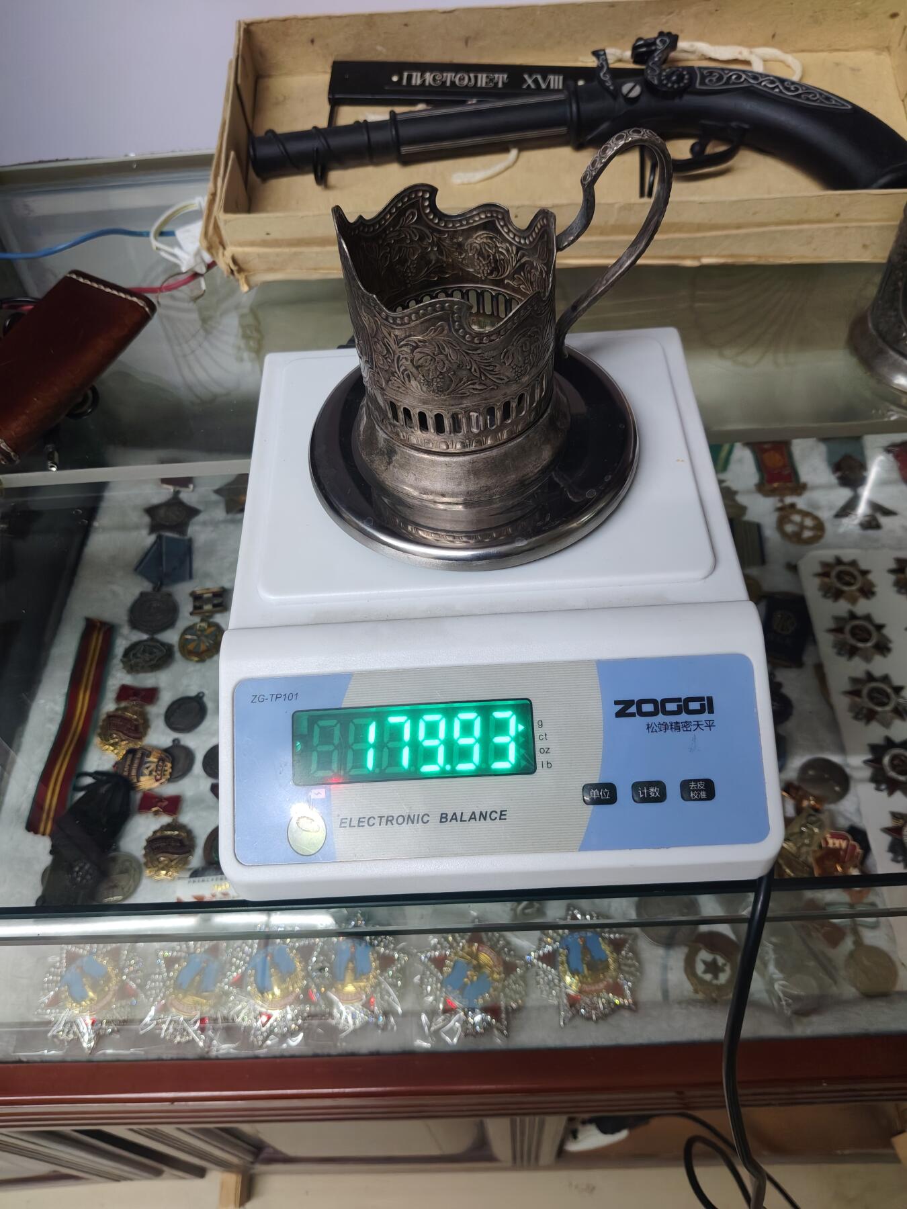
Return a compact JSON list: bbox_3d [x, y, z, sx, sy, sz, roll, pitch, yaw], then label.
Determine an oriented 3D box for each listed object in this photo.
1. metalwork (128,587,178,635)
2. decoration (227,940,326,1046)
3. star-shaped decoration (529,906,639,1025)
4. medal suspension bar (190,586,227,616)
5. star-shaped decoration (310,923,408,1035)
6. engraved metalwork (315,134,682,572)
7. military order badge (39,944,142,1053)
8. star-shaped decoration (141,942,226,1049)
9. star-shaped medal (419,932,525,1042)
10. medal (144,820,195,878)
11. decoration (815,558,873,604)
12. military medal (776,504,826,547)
[{"bbox_3d":[-0.225,0.006,0.681,0.038,0.004,0.042,-6,54,0],"label":"metalwork"},{"bbox_3d":[-0.109,0.231,0.552,0.071,0.010,0.068,-17,57,-7],"label":"decoration"},{"bbox_3d":[0.075,0.203,0.516,0.064,0.010,0.064,-9,55,-3],"label":"star-shaped decoration"},{"bbox_3d":[-0.183,-0.002,0.683,0.029,0.005,0.021,-9,54,-3],"label":"medal suspension bar"},{"bbox_3d":[-0.061,0.226,0.552,0.071,0.010,0.068,-2,56,2],"label":"star-shaped decoration"},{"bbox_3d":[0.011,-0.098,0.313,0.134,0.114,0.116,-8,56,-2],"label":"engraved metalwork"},{"bbox_3d":[-0.223,0.235,0.557,0.071,0.010,0.068,-39,63,-20],"label":"military order badge"},{"bbox_3d":[-0.157,0.233,0.553,0.071,0.010,0.068,15,59,13],"label":"star-shaped decoration"},{"bbox_3d":[0.012,0.214,0.512,0.063,0.010,0.066,36,64,25],"label":"star-shaped medal"},{"bbox_3d":[-0.190,0.165,0.609,0.035,0.004,0.040,-3,56,2],"label":"medal"},{"bbox_3d":[0.284,-0.017,0.659,0.043,0.007,0.046,-5,54,0],"label":"decoration"},{"bbox_3d":[0.266,-0.062,0.700,0.035,0.004,0.042,-15,55,-7],"label":"military medal"}]

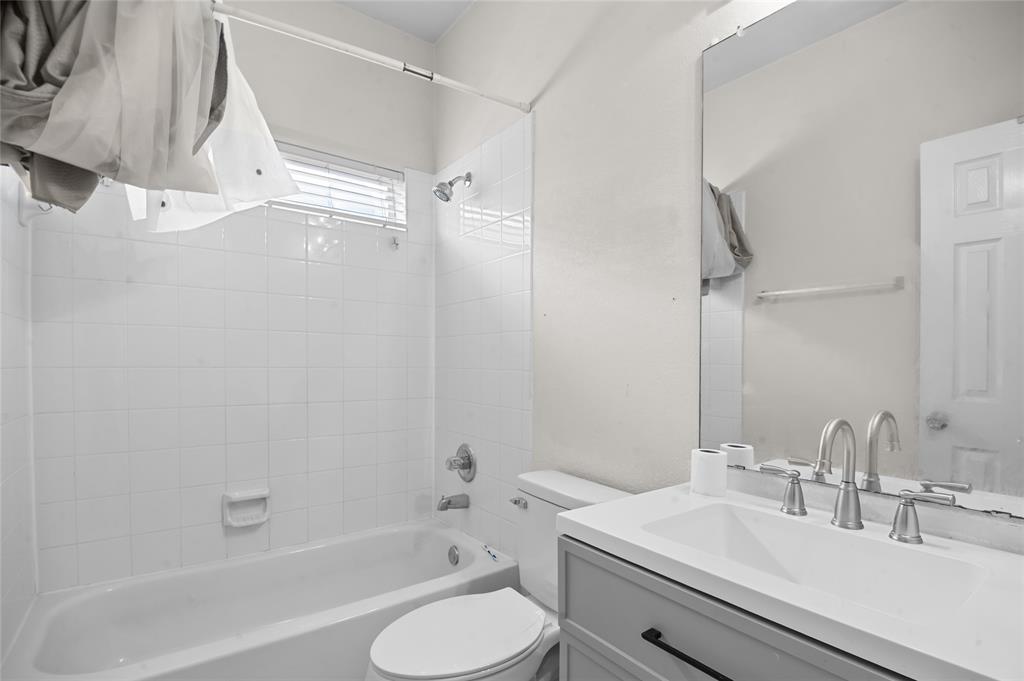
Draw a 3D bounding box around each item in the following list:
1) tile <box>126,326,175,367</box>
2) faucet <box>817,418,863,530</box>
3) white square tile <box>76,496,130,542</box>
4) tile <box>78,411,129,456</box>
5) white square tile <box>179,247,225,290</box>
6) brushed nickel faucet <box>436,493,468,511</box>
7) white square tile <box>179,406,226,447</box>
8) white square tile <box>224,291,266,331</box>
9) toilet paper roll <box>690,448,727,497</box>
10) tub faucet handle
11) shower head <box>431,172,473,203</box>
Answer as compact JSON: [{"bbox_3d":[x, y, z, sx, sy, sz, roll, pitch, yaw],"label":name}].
[{"bbox_3d":[-1.345,0.022,1.692,0.152,0.152,0.009,2,-3,-35],"label":"tile"},{"bbox_3d":[0.601,0.250,0.841,0.165,0.211,0.062,2,-3,-35],"label":"faucet"},{"bbox_3d":[-1.453,0.637,1.617,0.152,0.152,0.009,2,-3,-35],"label":"white square tile"},{"bbox_3d":[-1.461,0.329,1.626,0.152,0.152,0.010,1,-2,-35],"label":"tile"},{"bbox_3d":[-1.216,-0.286,1.780,0.152,0.152,0.009,2,-3,-35],"label":"white square tile"},{"bbox_3d":[-0.264,0.727,2.038,0.143,0.073,0.056,2,-3,-35],"label":"brushed nickel faucet"},{"bbox_3d":[-1.217,0.340,1.796,0.152,0.152,0.010,1,-2,-35],"label":"white square tile"},{"bbox_3d":[-1.101,-0.124,1.890,0.152,0.152,0.010,1,-2,-35],"label":"white square tile"},{"bbox_3d":[0.465,0.311,1.070,0.083,0.102,0.083,0,-2,0],"label":"toilet paper roll"},{"bbox_3d":[-0.246,0.558,2.064,0.087,0.167,0.167,1,-2,-35],"label":"tub faucet handle"},{"bbox_3d":[-0.275,-0.710,2.076,0.175,0.160,0.080,2,-3,-35],"label":"shower head"}]

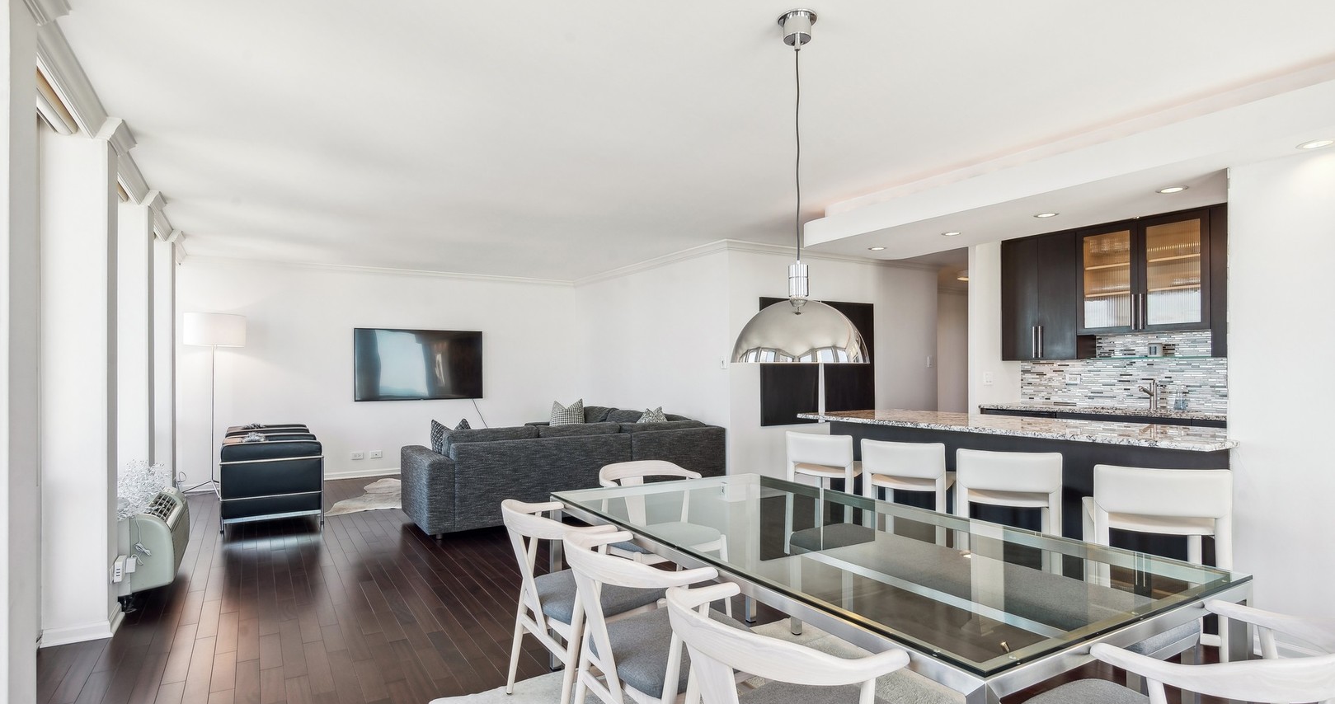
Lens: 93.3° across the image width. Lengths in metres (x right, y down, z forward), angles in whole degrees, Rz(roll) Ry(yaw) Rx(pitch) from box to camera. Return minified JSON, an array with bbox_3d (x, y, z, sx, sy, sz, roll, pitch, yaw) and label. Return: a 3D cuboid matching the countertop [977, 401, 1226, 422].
[{"bbox_3d":[3.534,0.485,5.036,0.680,0.035,1.800,1,-2,-33],"label":"countertop"}]

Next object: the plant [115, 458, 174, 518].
[{"bbox_3d":[-3.054,0.768,3.600,0.370,0.310,0.460,0,-2,-33],"label":"plant"}]

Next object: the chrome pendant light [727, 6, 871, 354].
[{"bbox_3d":[0.448,-0.551,2.127,0.465,1.190,0.465,0,-1,0],"label":"chrome pendant light"}]

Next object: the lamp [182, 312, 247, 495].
[{"bbox_3d":[-4.581,0.535,6.371,0.520,1.850,0.520,1,-2,-33],"label":"lamp"}]

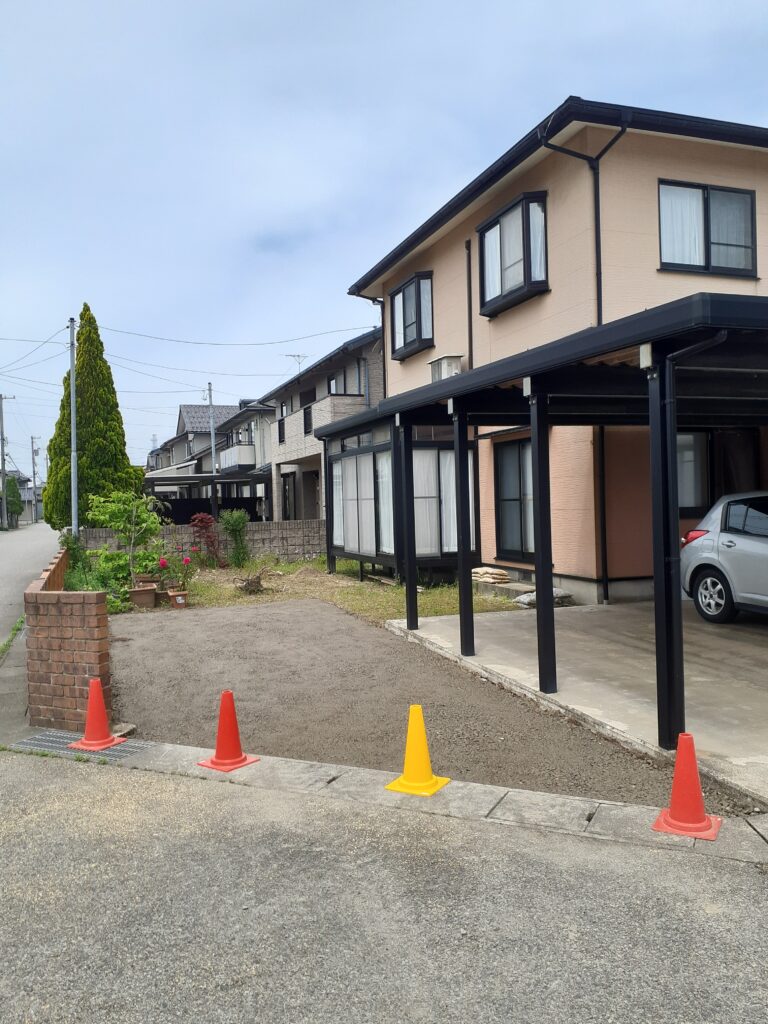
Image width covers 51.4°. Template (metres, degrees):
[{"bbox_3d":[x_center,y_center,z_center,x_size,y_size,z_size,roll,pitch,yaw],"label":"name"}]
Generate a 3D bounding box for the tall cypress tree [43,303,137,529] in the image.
[{"bbox_3d":[-6.950,-1.909,19.000,2.400,6.050,2.400,-2,1,-20],"label":"tall cypress tree"}]

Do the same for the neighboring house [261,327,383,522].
[{"bbox_3d":[0.533,-2.874,29.860,8.300,7.500,12.500,-2,1,-20],"label":"neighboring house"}]

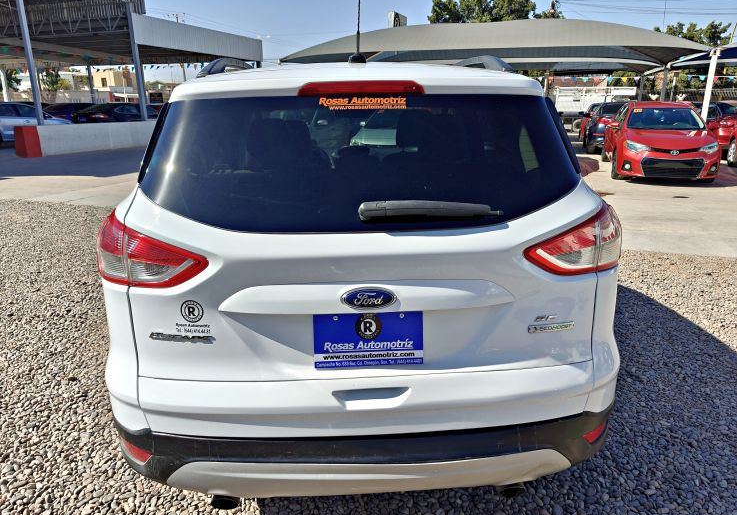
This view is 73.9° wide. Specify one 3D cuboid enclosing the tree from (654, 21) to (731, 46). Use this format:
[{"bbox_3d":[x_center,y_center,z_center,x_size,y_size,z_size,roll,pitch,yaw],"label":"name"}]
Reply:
[{"bbox_3d":[20.513,-11.889,31.730,4.400,6.250,4.200,10,20,30],"label":"tree"}]

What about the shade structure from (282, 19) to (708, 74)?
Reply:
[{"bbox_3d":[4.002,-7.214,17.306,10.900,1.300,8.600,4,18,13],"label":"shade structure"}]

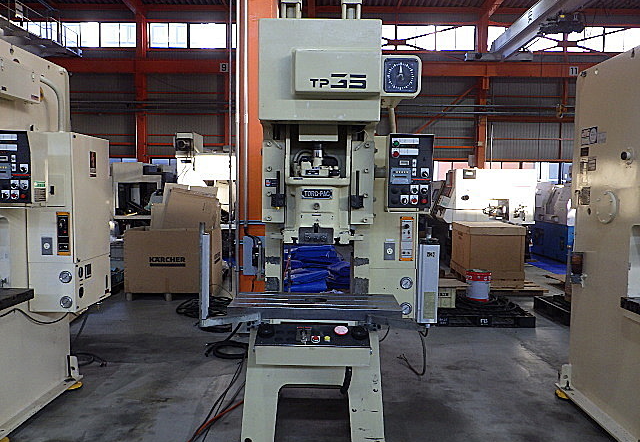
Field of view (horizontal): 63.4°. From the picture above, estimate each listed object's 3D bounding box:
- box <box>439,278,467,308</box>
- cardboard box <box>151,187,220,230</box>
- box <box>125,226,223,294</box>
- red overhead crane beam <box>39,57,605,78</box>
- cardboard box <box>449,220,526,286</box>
[{"bbox_3d":[1.458,0.865,6.192,0.330,0.260,0.400,1,3,2],"label":"box"},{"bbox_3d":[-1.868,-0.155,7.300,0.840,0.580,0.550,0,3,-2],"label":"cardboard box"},{"bbox_3d":[-2.040,0.519,7.365,1.170,0.830,0.980,0,3,-3],"label":"box"},{"bbox_3d":[-0.056,-5.704,19.300,20.280,0.530,0.320,1,3,0],"label":"red overhead crane beam"},{"bbox_3d":[2.562,0.499,7.919,0.810,0.880,1.050,1,3,2],"label":"cardboard box"}]

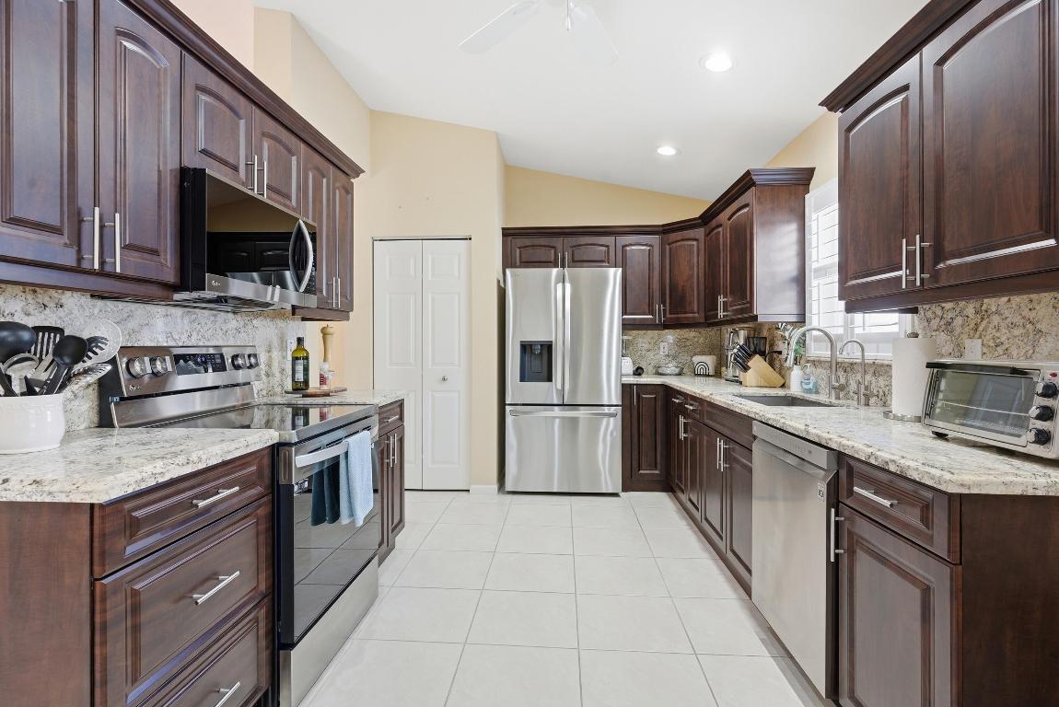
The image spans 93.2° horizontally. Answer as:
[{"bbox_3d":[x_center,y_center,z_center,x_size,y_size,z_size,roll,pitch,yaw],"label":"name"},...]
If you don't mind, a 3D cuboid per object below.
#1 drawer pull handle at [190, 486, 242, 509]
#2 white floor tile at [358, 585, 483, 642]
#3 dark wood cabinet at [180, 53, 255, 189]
[{"bbox_3d":[-0.799,0.364,1.274,0.035,0.012,0.157,0,1,4],"label":"drawer pull handle"},{"bbox_3d":[-0.470,1.162,2.233,0.451,0.010,0.451,0,0,4],"label":"white floor tile"},{"bbox_3d":[-1.261,-0.788,1.795,0.330,0.350,0.370,0,1,4],"label":"dark wood cabinet"}]

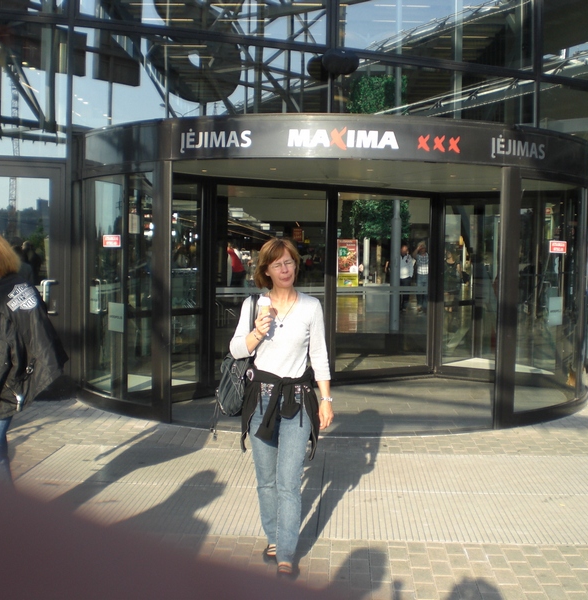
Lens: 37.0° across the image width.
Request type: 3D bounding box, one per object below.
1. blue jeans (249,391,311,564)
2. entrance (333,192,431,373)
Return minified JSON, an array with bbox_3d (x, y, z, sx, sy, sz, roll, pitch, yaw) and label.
[{"bbox_3d":[-0.069,0.856,4.309,0.350,0.870,0.310,1,3,2],"label":"blue jeans"},{"bbox_3d":[1.087,-0.203,10.788,1.680,2.240,0.100,-1,4,-38],"label":"entrance"}]

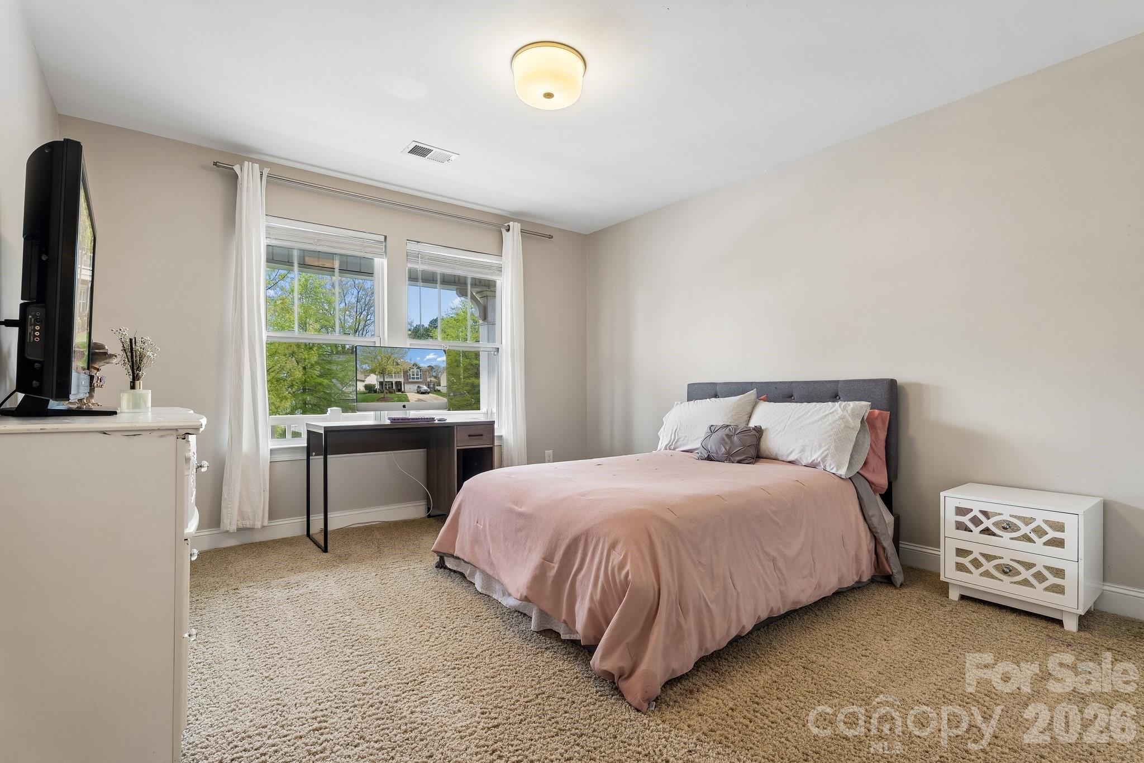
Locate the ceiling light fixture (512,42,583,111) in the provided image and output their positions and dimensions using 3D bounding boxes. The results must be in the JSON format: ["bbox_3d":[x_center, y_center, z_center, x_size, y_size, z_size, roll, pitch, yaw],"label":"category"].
[{"bbox_3d":[-0.106,-1.375,2.318,0.344,0.148,0.344,0,0,0],"label":"ceiling light fixture"}]

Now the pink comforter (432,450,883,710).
[{"bbox_3d":[0.427,0.732,2.682,1.730,0.570,1.660,0,0,-38],"label":"pink comforter"}]

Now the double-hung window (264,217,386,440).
[{"bbox_3d":[-1.746,-0.337,3.527,0.870,1.498,0.100,0,0,-38],"label":"double-hung window"}]

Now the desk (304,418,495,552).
[{"bbox_3d":[-1.159,0.649,3.561,1.180,0.755,0.400,0,0,-38],"label":"desk"}]

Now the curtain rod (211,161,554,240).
[{"bbox_3d":[-1.162,-1.297,3.816,2.520,0.040,0.060,0,0,-38],"label":"curtain rod"}]

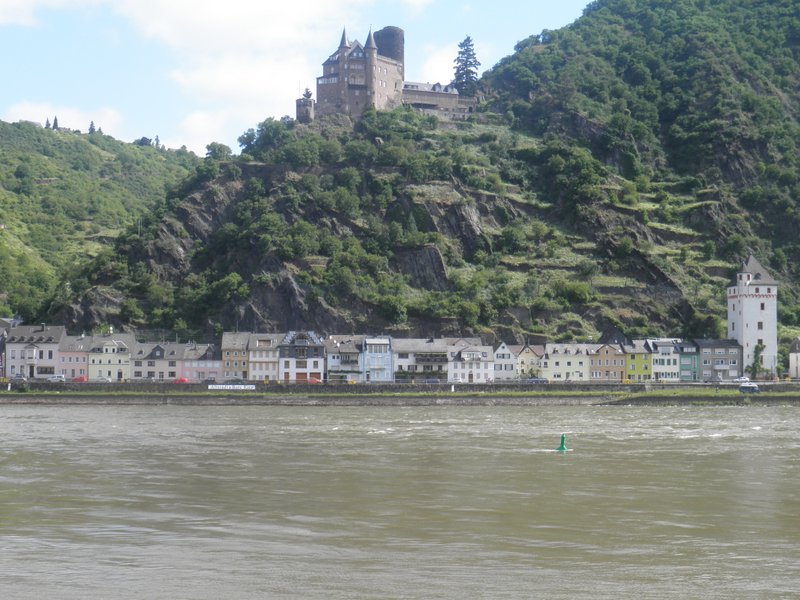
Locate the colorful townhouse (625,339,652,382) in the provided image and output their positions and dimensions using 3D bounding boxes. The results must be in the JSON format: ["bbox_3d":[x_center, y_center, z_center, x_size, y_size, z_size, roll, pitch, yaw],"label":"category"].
[{"bbox_3d":[60.360,15.770,349.680,6.330,10.760,10.000,0,-3,0],"label":"colorful townhouse"}]

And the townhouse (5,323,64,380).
[{"bbox_3d":[-92.162,13.657,348.298,14.112,13.784,11.000,0,-3,0],"label":"townhouse"}]

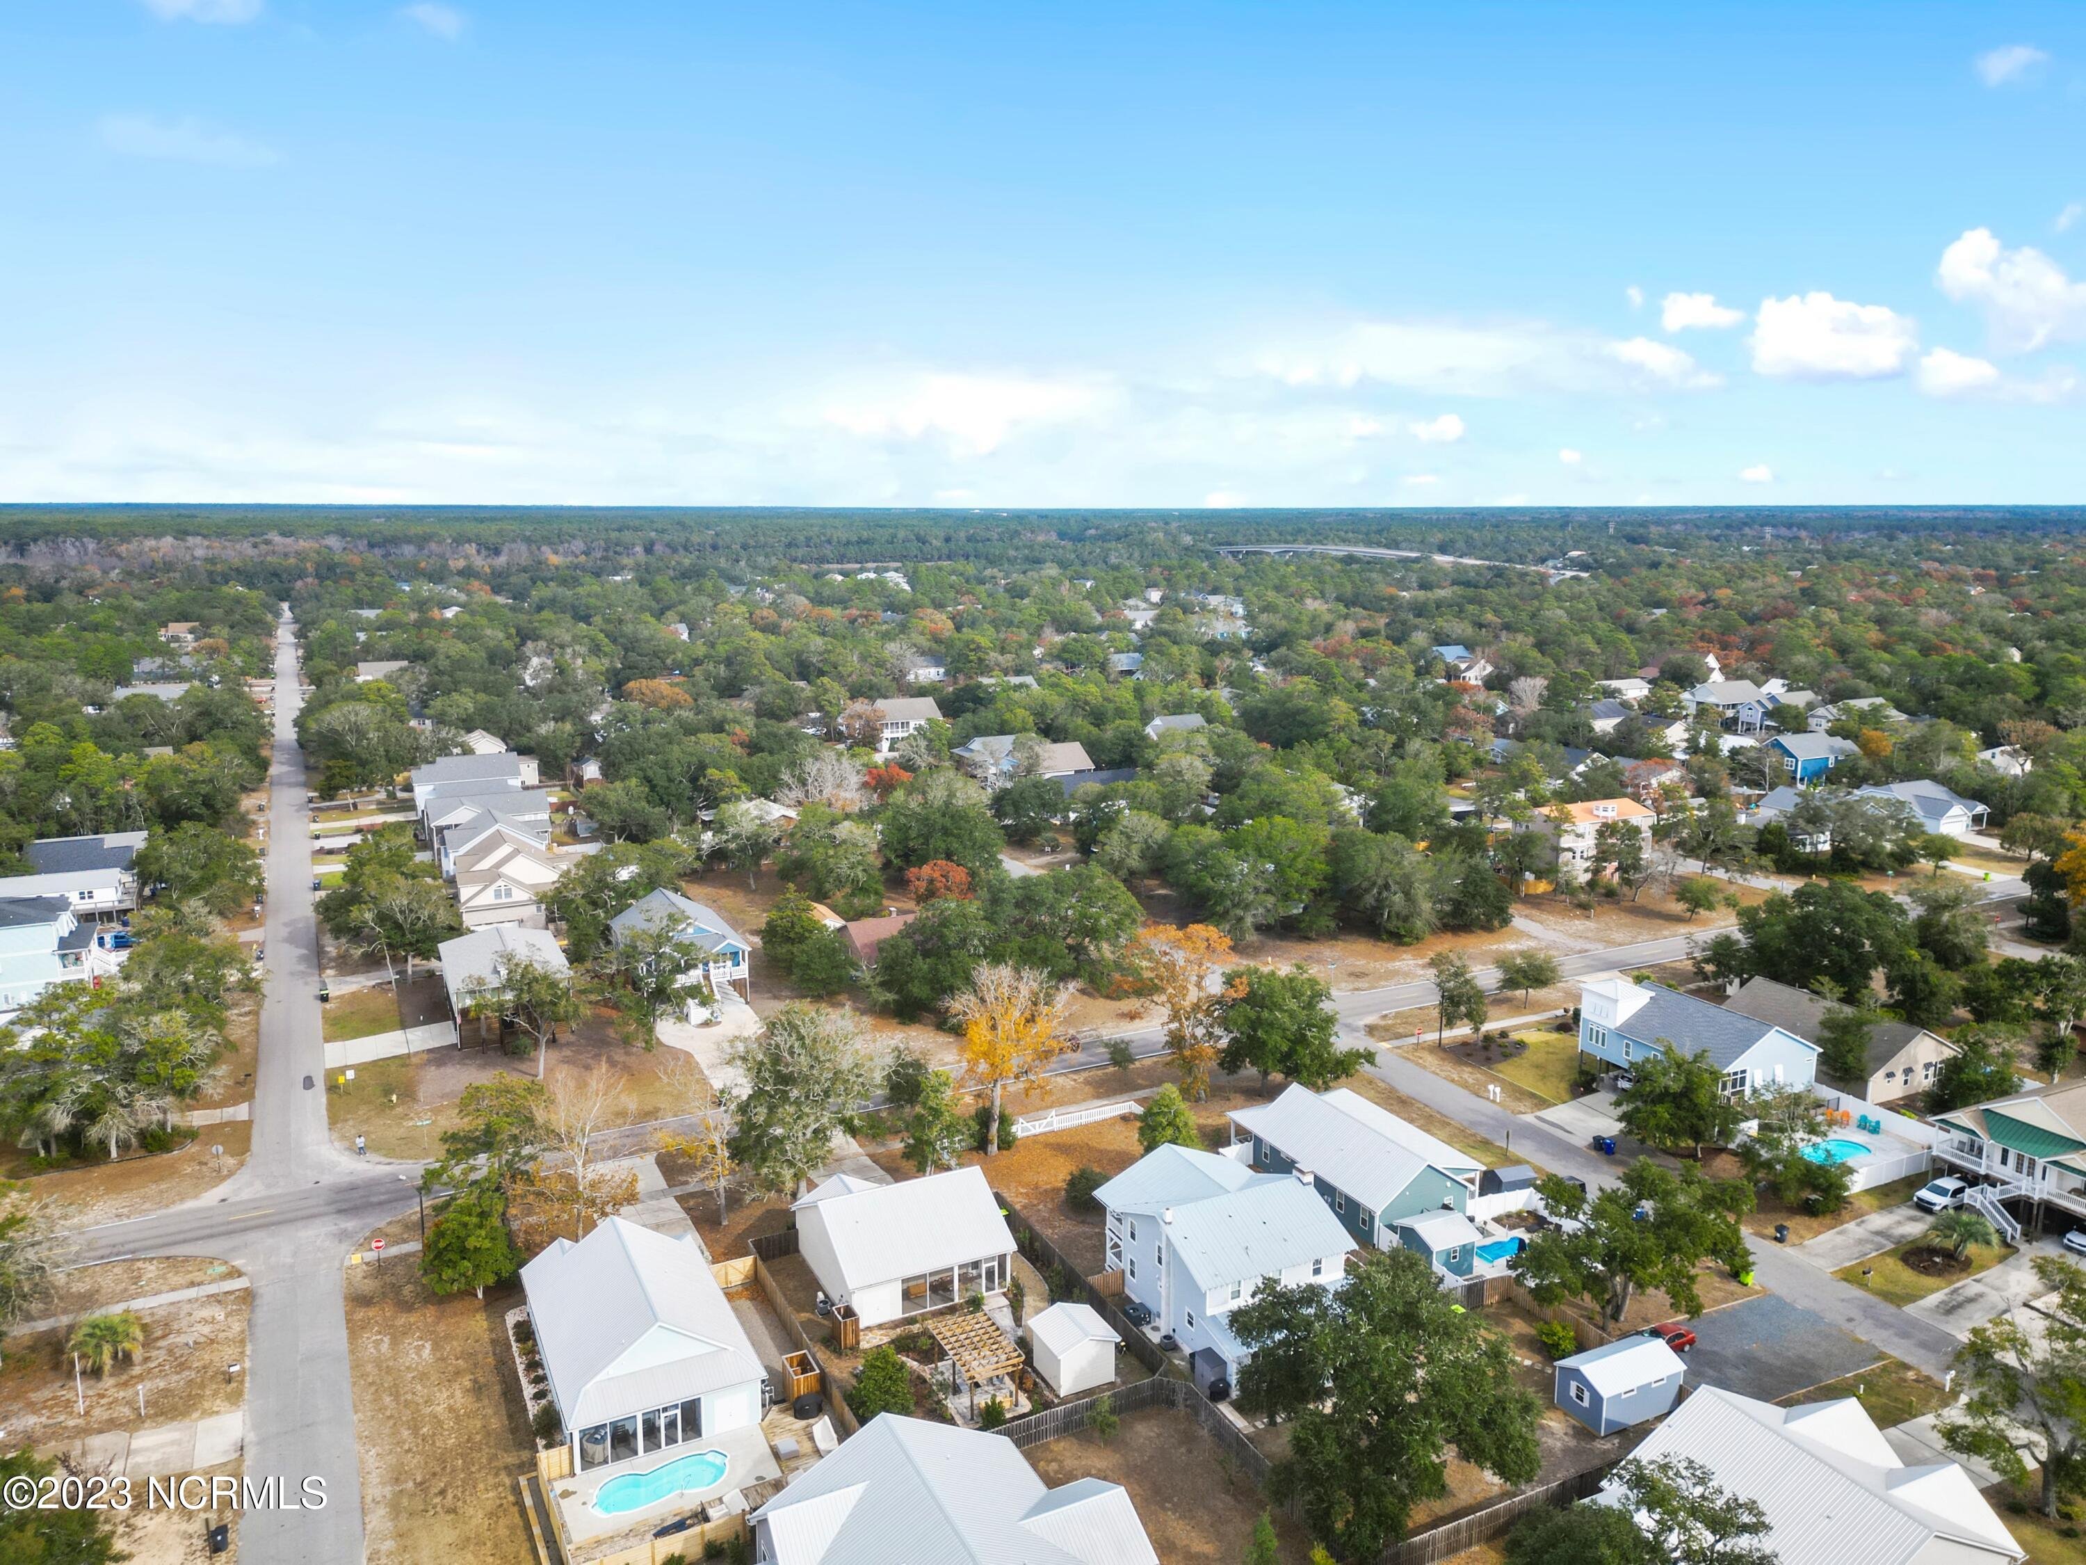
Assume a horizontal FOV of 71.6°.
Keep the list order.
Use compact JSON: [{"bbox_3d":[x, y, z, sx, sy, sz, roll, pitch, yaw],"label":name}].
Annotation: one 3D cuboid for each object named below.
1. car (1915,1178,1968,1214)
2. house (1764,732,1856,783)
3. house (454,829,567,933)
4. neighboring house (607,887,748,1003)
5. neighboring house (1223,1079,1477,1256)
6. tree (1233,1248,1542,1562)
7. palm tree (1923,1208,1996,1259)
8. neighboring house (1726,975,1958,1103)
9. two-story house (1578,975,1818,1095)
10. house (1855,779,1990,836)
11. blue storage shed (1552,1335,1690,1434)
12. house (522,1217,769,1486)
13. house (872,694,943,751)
[{"bbox_3d":[69.313,31.473,111.363,4.800,1.740,1.880,-7,13,-30],"label":"car"},{"bbox_3d":[146.743,-4.517,278.198,17.200,8.700,10.700,-6,12,-26],"label":"house"},{"bbox_3d":[-68.389,12.493,185.184,13.600,9.000,21.500,-5,12,-26],"label":"house"},{"bbox_3d":[-39.312,17.984,156.669,11.600,9.100,17.000,-5,12,-26],"label":"neighboring house"},{"bbox_3d":[25.052,28.742,115.187,12.400,5.550,19.300,-5,12,-26],"label":"neighboring house"},{"bbox_3d":[18.221,32.263,75.499,15.500,12.000,16.000,0,11,0],"label":"tree"},{"bbox_3d":[65.195,32.211,102.731,4.409,3.585,4.409,-6,12,-26],"label":"palm tree"},{"bbox_3d":[76.000,23.947,139.526,13.800,5.750,17.100,-6,12,-26],"label":"neighboring house"},{"bbox_3d":[57.544,23.500,127.822,11.800,9.400,16.000,-5,12,-26],"label":"two-story house"},{"bbox_3d":[144.419,3.356,239.718,14.000,6.600,18.000,-5,12,-26],"label":"house"},{"bbox_3d":[33.800,34.880,84.814,6.900,3.350,3.900,-5,12,-26],"label":"blue storage shed"},{"bbox_3d":[-24.920,32.546,88.578,10.900,6.400,19.400,-5,12,-26],"label":"house"},{"bbox_3d":[-30.826,-12.834,313.374,15.600,10.100,13.000,-5,12,-26],"label":"house"}]

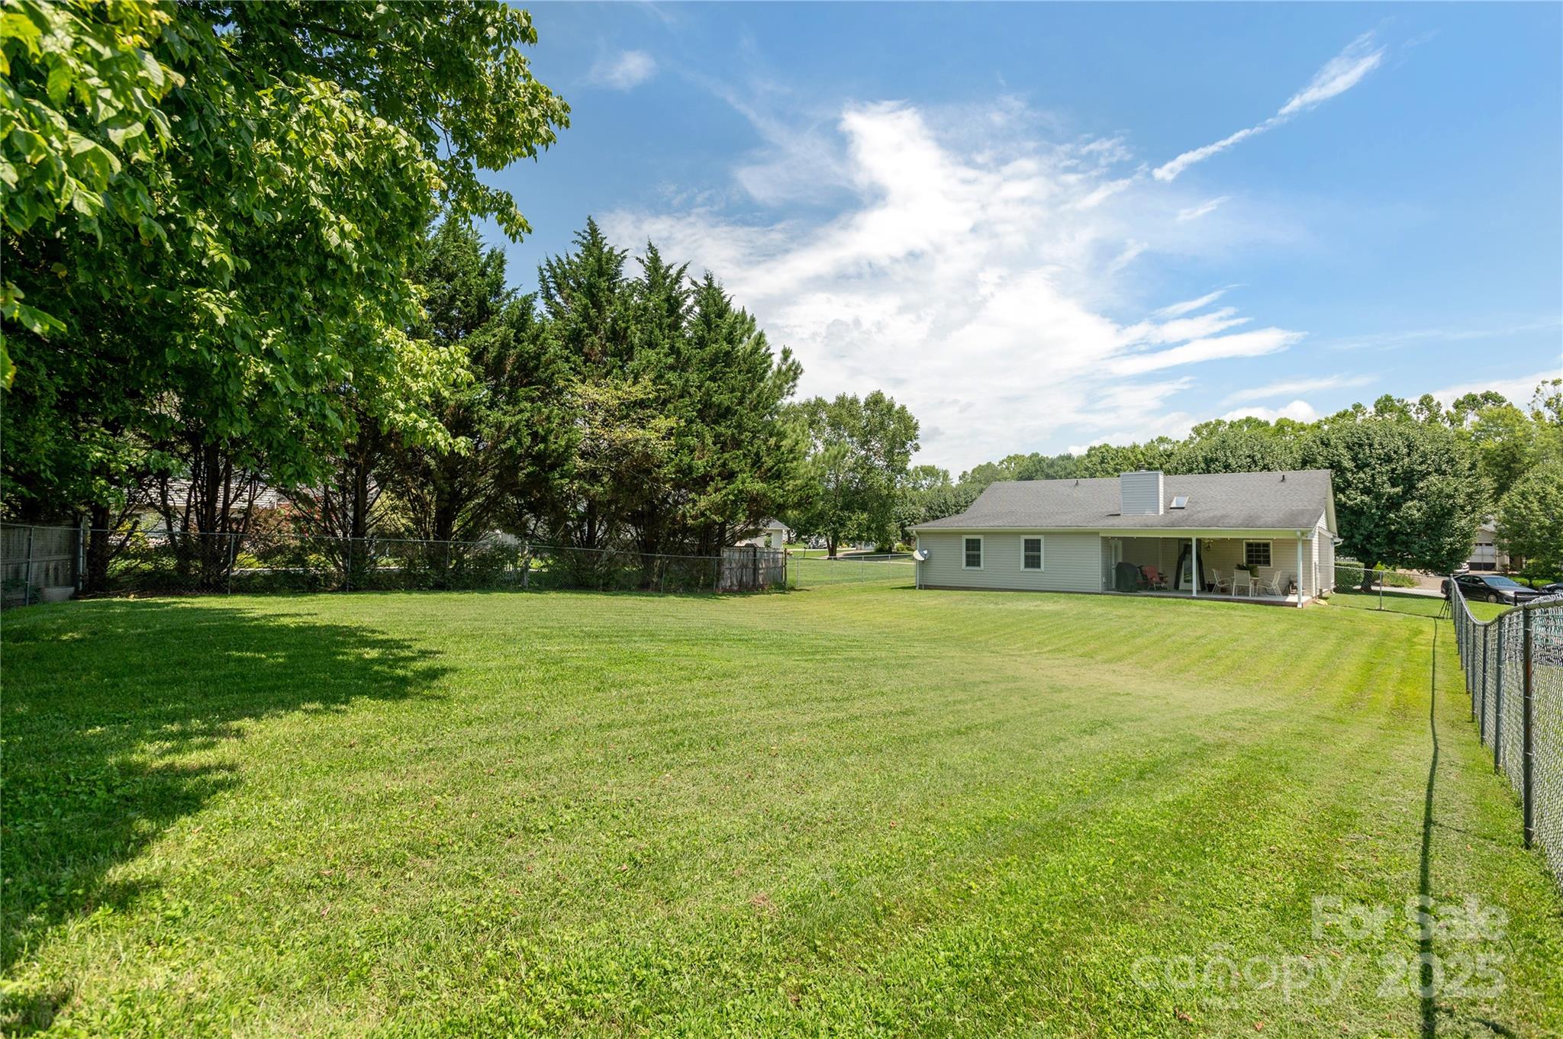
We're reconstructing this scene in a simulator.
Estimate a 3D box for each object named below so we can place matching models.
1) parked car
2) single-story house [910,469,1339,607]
[{"bbox_3d":[39.420,3.880,41.080,1.820,1.460,4.800,0,-1,7],"label":"parked car"},{"bbox_3d":[16.904,0.544,35.594,15.630,5.481,16.039,-1,-1,39],"label":"single-story house"}]

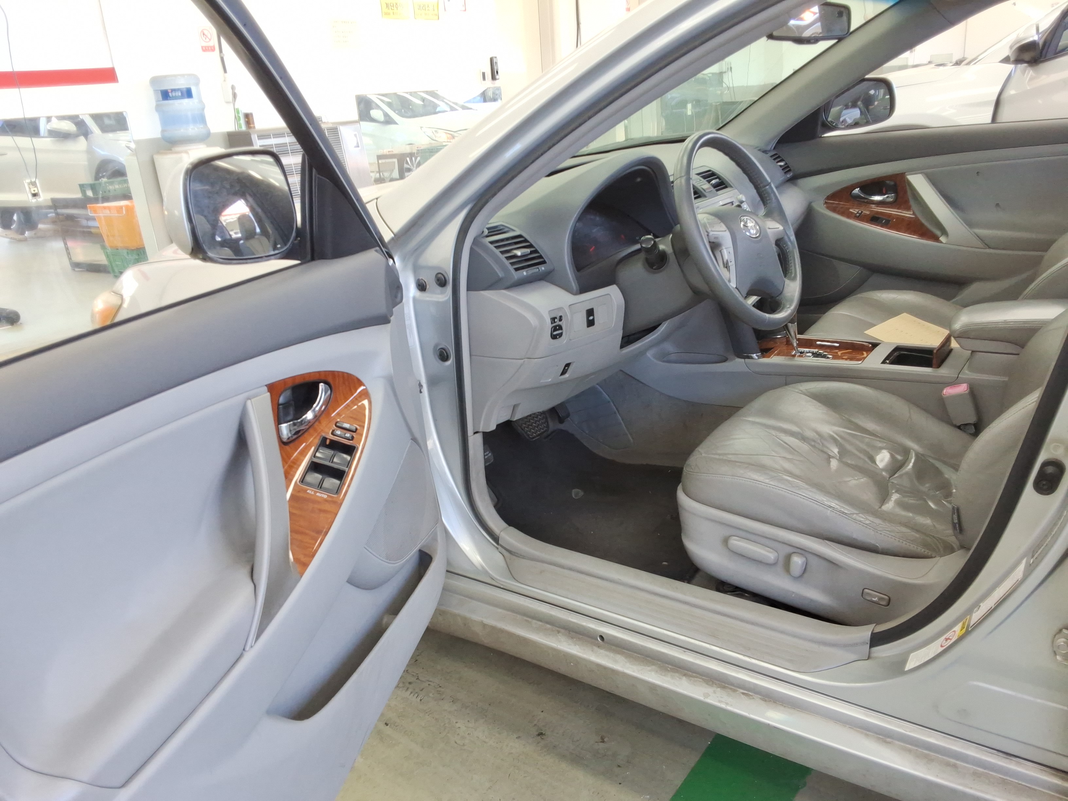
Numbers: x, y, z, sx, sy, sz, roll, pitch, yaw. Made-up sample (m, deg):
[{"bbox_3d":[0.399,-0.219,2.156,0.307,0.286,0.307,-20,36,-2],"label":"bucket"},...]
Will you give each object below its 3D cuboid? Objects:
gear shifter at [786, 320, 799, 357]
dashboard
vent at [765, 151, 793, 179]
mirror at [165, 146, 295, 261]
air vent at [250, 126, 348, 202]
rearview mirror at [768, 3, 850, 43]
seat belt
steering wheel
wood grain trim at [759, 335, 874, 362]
[{"bbox_3d":[0.589,-0.163,1.979,0.065,0.130,0.045,8,24,35],"label":"gear shifter"},{"bbox_3d":[0.230,-0.400,2.164,0.550,0.470,1.430,8,24,35],"label":"dashboard"},{"bbox_3d":[0.719,-0.687,2.526,0.055,0.087,0.110,8,24,35],"label":"vent"},{"bbox_3d":[-0.424,-0.279,1.242,0.105,0.150,0.200,10,25,39],"label":"mirror"},{"bbox_3d":[-1.467,-1.509,5.491,0.060,0.405,0.689,8,24,35],"label":"air vent"},{"bbox_3d":[0.562,-0.773,1.753,0.240,0.068,0.040,-19,23,-32],"label":"rearview mirror"},{"bbox_3d":[0.840,0.017,1.704,0.046,0.098,0.032,-19,7,41],"label":"seat belt"},{"bbox_3d":[0.363,-0.306,1.609,0.100,0.380,0.385,-21,5,42],"label":"steering wheel"},{"bbox_3d":[0.626,-0.109,1.978,0.270,0.038,0.170,8,24,35],"label":"wood grain trim"}]

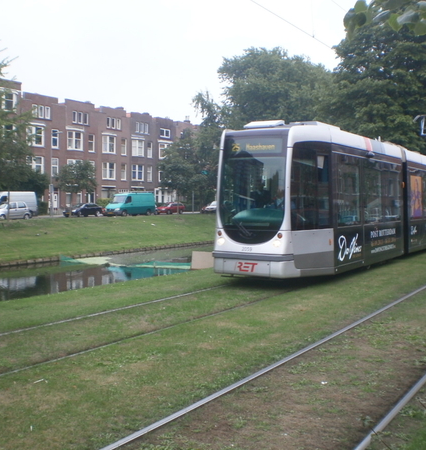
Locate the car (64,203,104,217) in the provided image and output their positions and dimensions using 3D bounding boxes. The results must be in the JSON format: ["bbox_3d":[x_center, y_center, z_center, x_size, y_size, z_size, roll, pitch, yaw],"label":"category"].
[{"bbox_3d":[-13.229,-1.526,63.500,1.700,1.400,4.100,2,3,31],"label":"car"}]

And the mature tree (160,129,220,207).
[{"bbox_3d":[-2.861,-5.889,70.000,6.800,9.900,6.600,0,3,0],"label":"mature tree"}]

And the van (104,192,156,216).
[{"bbox_3d":[-8.279,-2.029,63.000,1.950,2.280,5.200,2,3,31],"label":"van"}]

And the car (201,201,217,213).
[{"bbox_3d":[0.440,-2.227,78.500,1.720,1.520,4.100,2,3,31],"label":"car"}]

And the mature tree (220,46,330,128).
[{"bbox_3d":[6.615,-9.844,65.000,12.500,17.400,12.000,2,3,31],"label":"mature tree"}]

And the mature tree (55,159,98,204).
[{"bbox_3d":[-12.578,-3.336,57.500,3.900,5.300,3.900,2,3,31],"label":"mature tree"}]

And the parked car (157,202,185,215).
[{"bbox_3d":[-4.981,-1.980,74.000,1.700,1.430,4.150,2,3,31],"label":"parked car"}]

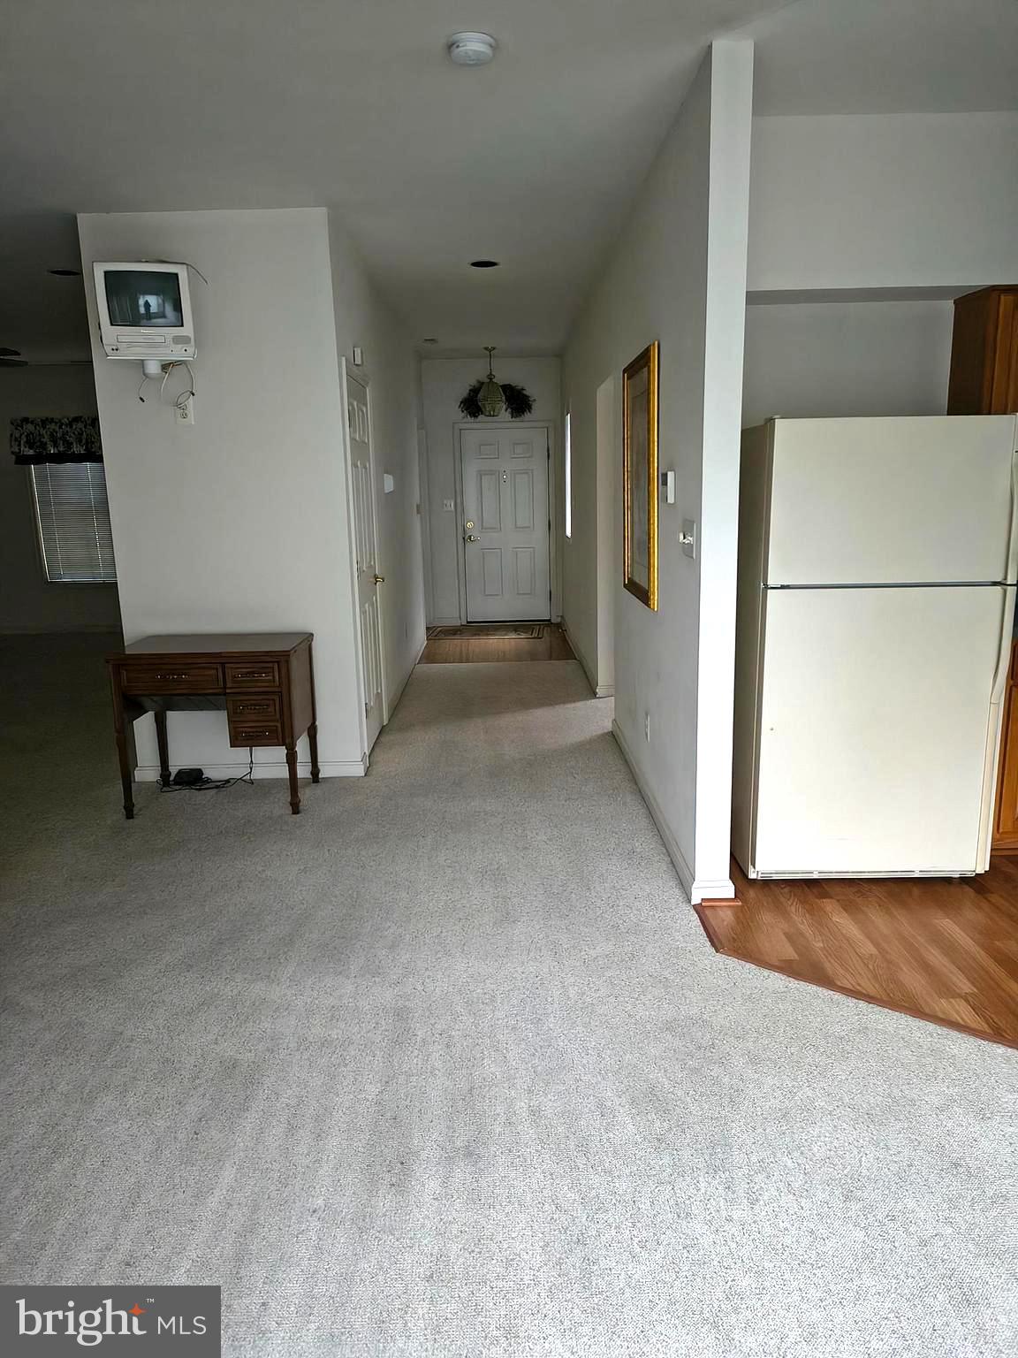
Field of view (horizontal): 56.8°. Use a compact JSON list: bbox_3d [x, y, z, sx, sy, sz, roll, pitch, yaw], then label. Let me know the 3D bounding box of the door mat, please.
[{"bbox_3d":[-0.231,-0.480,9.622,1.164,0.012,0.816,-1,12,0],"label":"door mat"}]

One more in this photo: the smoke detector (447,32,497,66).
[{"bbox_3d":[-0.107,-1.851,2.771,0.147,0.042,0.147,-1,12,0],"label":"smoke detector"}]

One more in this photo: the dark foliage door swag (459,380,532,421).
[{"bbox_3d":[-0.125,-2.874,9.699,0.776,0.389,0.170,-1,12,0],"label":"dark foliage door swag"}]

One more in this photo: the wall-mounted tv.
[{"bbox_3d":[-1.615,-1.642,4.227,0.370,0.385,0.360,-5,20,-15],"label":"wall-mounted tv"}]

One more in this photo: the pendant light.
[{"bbox_3d":[-0.173,-2.839,9.024,0.265,0.637,0.265,-1,12,0],"label":"pendant light"}]

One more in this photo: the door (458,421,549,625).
[{"bbox_3d":[-0.022,-1.615,10.004,0.912,2.035,0.045,-1,12,0],"label":"door"}]

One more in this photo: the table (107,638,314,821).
[{"bbox_3d":[-1.392,0.215,4.549,0.826,0.761,0.527,-1,12,0],"label":"table"}]

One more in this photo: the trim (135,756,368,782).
[{"bbox_3d":[-1.351,0.483,4.928,1.194,0.080,0.020,-1,12,0],"label":"trim"}]

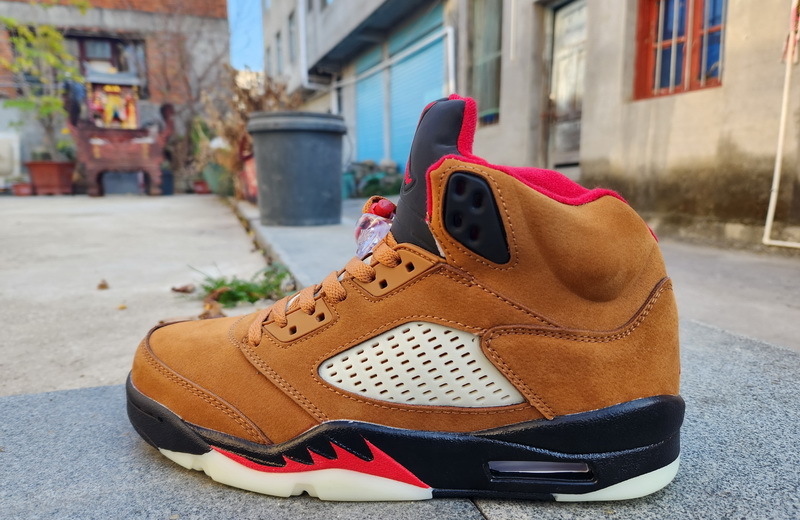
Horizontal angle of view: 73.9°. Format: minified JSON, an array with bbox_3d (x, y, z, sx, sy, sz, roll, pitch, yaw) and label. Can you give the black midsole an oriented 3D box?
[{"bbox_3d":[-0.001,0.080,0.290,0.302,0.049,0.108,0,9,3],"label":"black midsole"}]

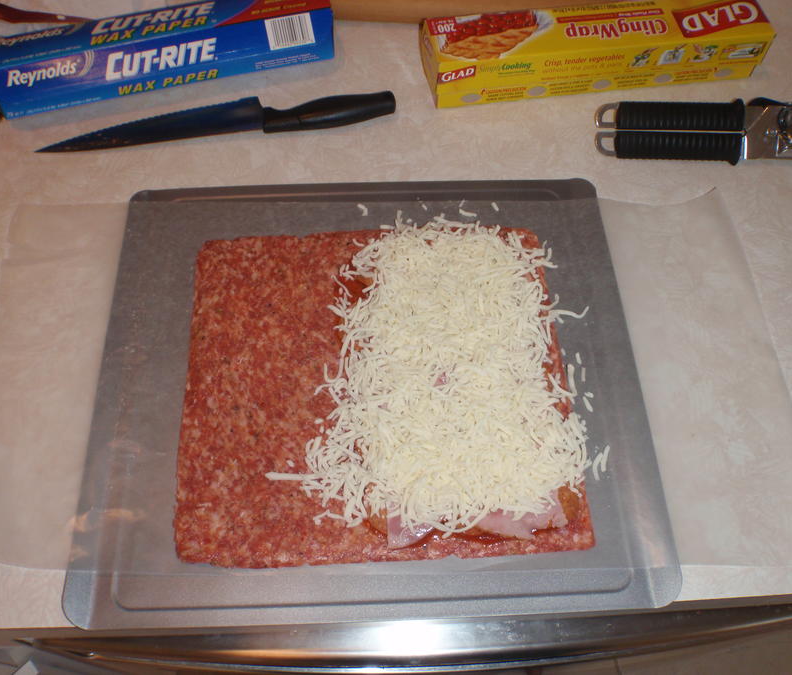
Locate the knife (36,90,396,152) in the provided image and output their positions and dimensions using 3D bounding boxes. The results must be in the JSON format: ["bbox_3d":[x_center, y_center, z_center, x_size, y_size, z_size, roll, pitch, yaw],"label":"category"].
[{"bbox_3d":[-0.165,-0.202,0.670,0.331,0.022,0.047,-8,61,-5],"label":"knife"}]

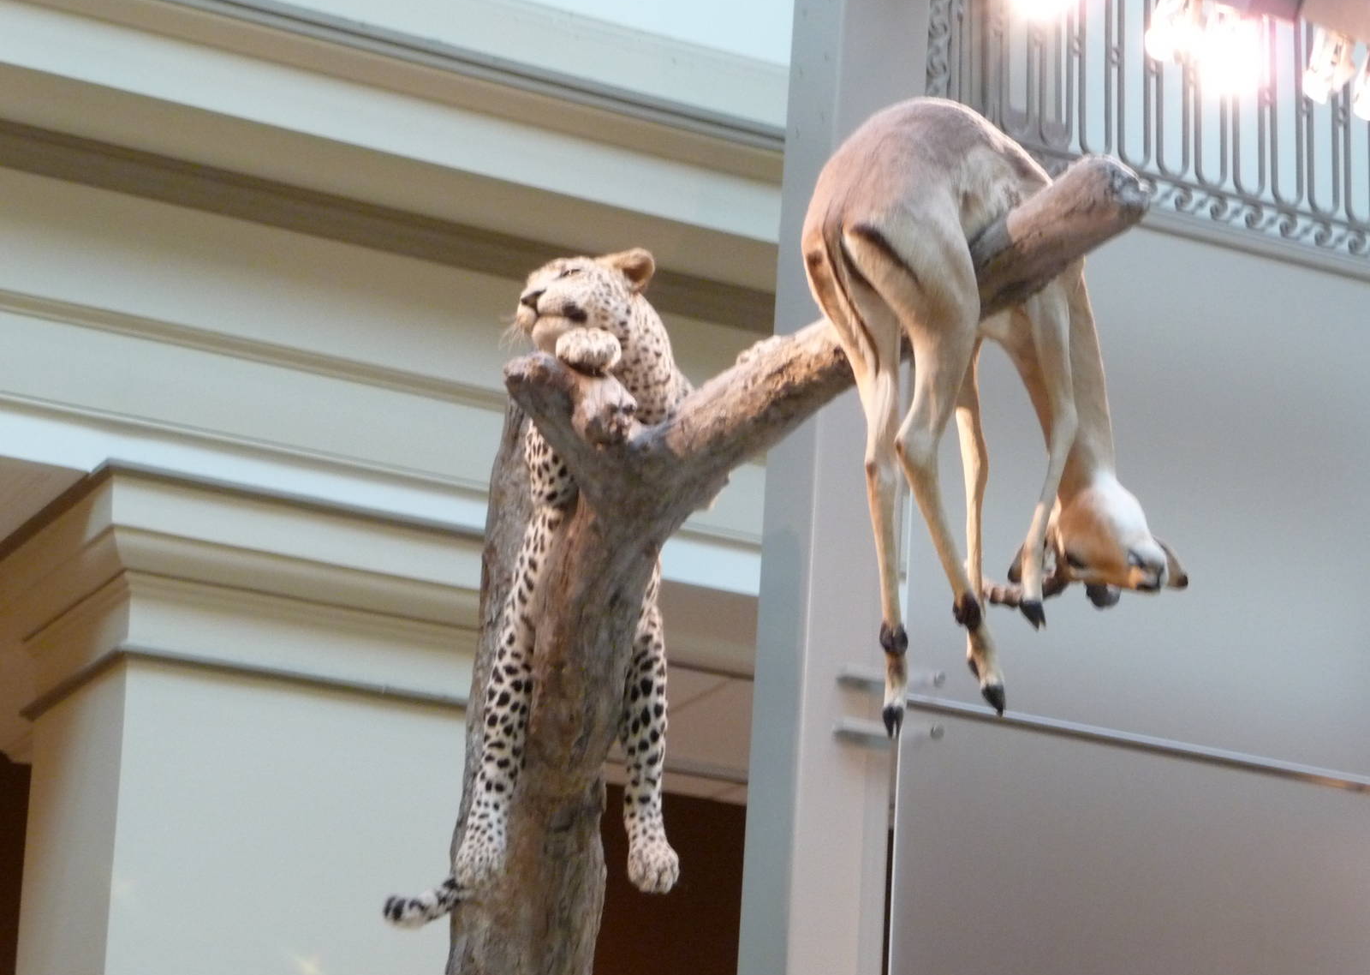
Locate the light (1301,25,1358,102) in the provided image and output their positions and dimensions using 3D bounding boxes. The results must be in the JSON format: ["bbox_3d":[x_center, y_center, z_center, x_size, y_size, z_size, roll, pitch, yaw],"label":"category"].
[{"bbox_3d":[1.469,-0.962,10.100,0.110,0.155,0.130,-15,-25,42],"label":"light"}]

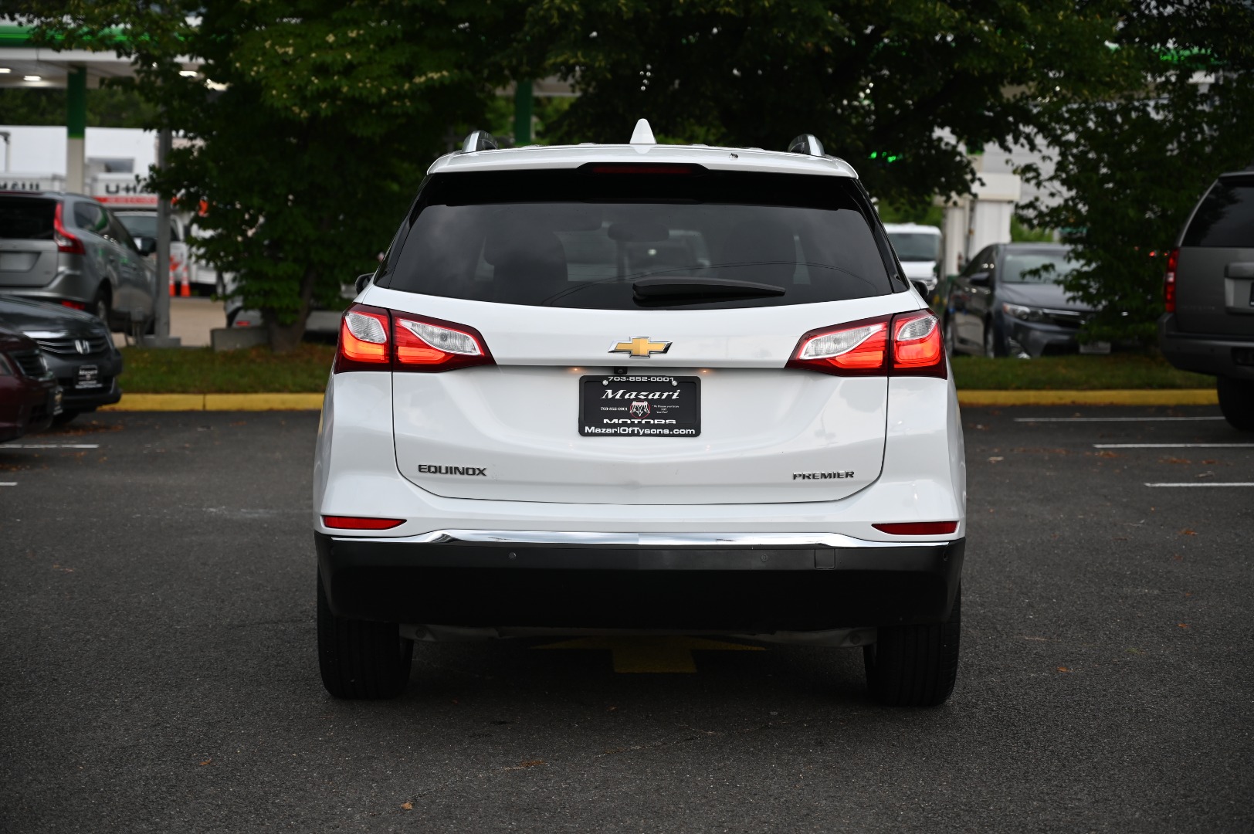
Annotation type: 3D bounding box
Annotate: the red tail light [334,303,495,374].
[{"bbox_3d":[-0.550,-0.204,6.347,0.450,0.185,0.280,1,4,7],"label":"red tail light"}]

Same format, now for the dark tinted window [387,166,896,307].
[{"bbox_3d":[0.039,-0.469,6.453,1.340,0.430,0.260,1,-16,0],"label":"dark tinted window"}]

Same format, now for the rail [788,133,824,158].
[{"bbox_3d":[0.539,-0.814,7.681,0.075,0.095,1.620,1,4,0],"label":"rail"}]

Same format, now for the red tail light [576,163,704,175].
[{"bbox_3d":[0.043,-0.656,6.470,0.325,0.032,0.050,1,4,0],"label":"red tail light"}]

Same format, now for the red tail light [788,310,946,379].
[{"bbox_3d":[0.624,-0.191,6.347,0.450,0.185,0.280,0,4,-7],"label":"red tail light"}]

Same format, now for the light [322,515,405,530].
[{"bbox_3d":[-0.675,0.273,6.270,0.240,0.037,0.085,2,4,17],"label":"light"}]

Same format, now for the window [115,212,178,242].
[{"bbox_3d":[-11.572,-4.489,57.837,1.550,0.700,0.350,1,-14,3],"label":"window"}]

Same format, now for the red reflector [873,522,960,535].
[{"bbox_3d":[0.741,0.289,6.270,0.240,0.037,0.085,-1,4,-17],"label":"red reflector"}]

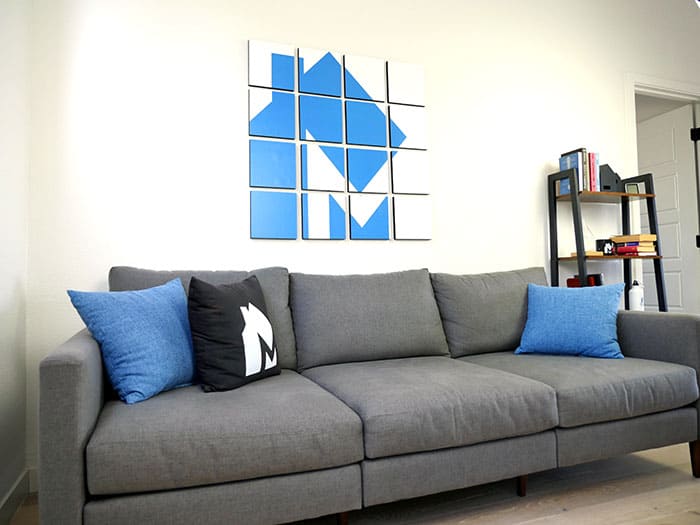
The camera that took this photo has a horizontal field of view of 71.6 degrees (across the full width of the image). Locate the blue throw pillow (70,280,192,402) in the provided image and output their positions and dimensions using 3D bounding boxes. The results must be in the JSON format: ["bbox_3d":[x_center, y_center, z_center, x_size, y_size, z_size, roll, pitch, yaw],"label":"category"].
[{"bbox_3d":[-0.690,0.254,1.718,0.150,0.440,0.440,-39,-20,25],"label":"blue throw pillow"}]

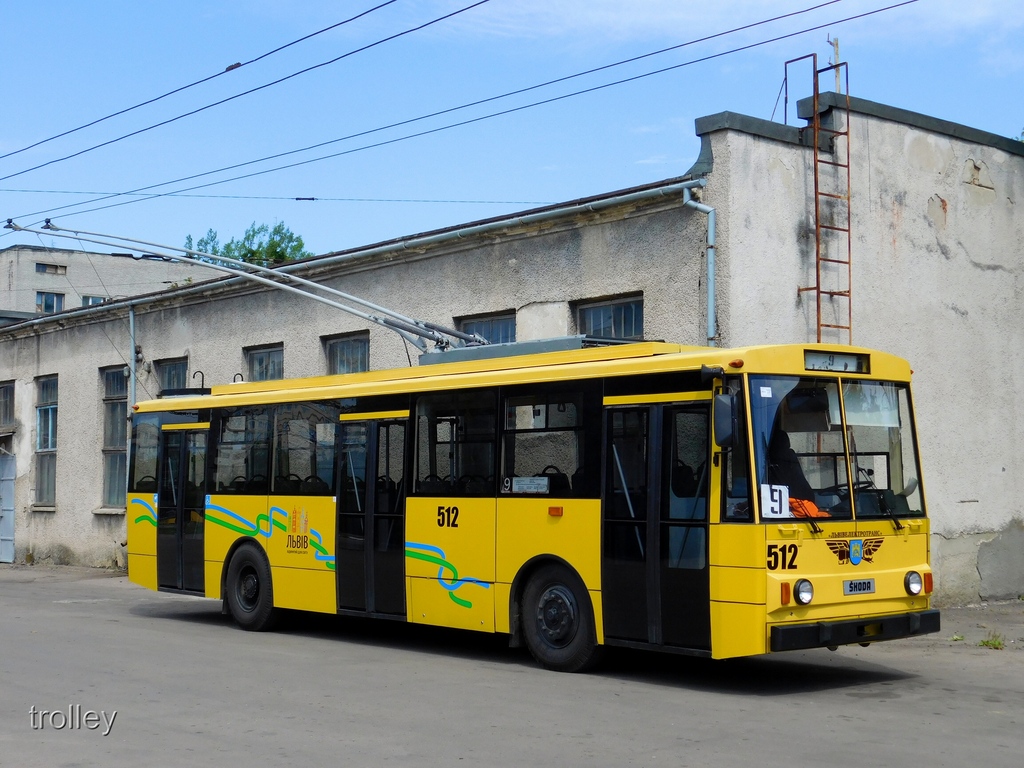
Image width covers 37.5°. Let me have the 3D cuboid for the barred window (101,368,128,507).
[{"bbox_3d":[-8.024,1.070,30.417,0.180,2.820,1.300,3,-5,-40],"label":"barred window"}]

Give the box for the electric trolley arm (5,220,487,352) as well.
[{"bbox_3d":[-3.377,-1.286,18.423,6.700,0.500,0.820,16,2,21],"label":"electric trolley arm"}]

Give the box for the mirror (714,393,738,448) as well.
[{"bbox_3d":[1.756,0.299,12.349,0.200,0.450,0.130,0,-4,2],"label":"mirror"}]

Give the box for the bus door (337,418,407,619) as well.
[{"bbox_3d":[-1.494,1.419,16.362,0.100,2.091,1.312,3,-5,-40],"label":"bus door"}]

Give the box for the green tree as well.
[{"bbox_3d":[-13.075,-0.784,74.541,6.000,14.620,6.000,3,-5,-40],"label":"green tree"}]

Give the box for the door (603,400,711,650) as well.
[{"bbox_3d":[1.274,1.203,13.085,0.100,2.091,1.303,3,-5,-40],"label":"door"}]

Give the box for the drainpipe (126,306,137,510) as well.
[{"bbox_3d":[-7.384,0.728,29.242,0.120,4.570,0.120,3,-5,-40],"label":"drainpipe"}]

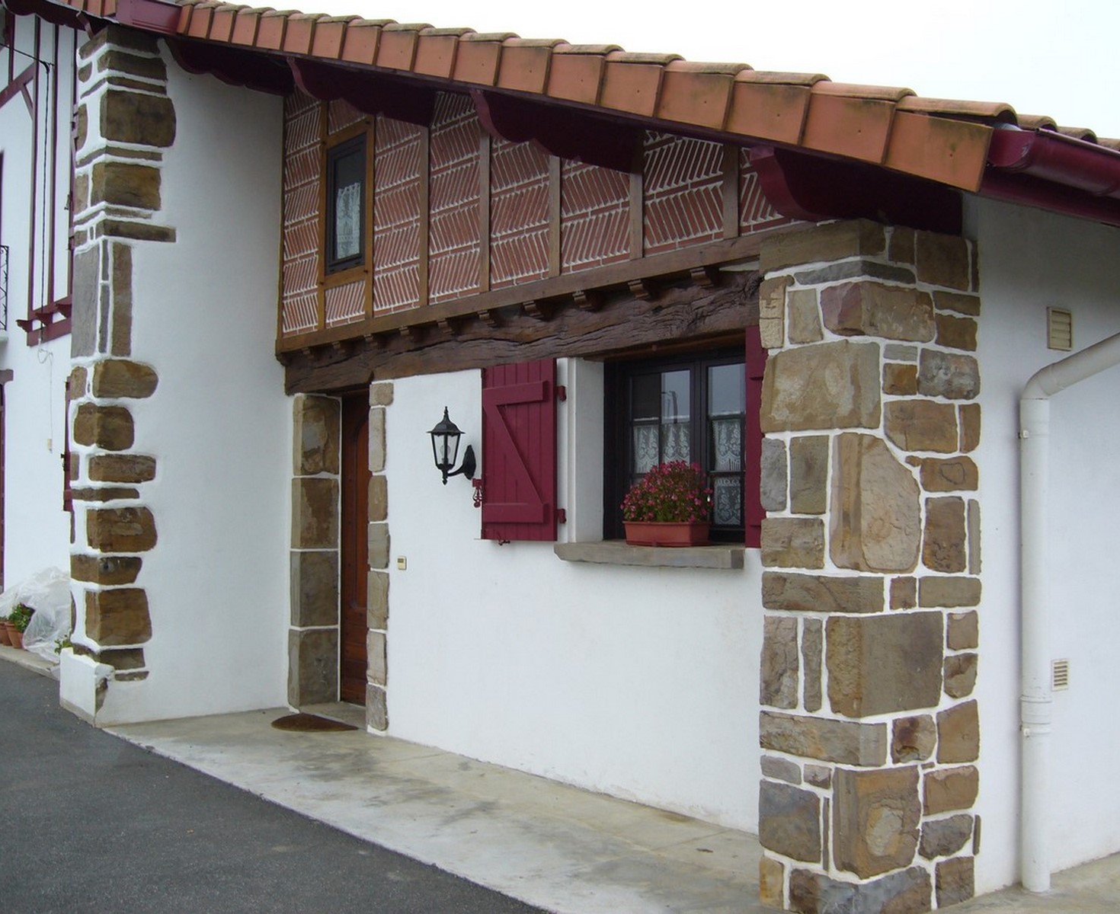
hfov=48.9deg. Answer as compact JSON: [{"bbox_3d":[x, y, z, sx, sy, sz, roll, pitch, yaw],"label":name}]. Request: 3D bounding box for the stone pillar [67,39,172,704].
[{"bbox_3d":[-2.965,-0.661,8.242,0.422,4.237,0.594,3,-4,-40],"label":"stone pillar"}]

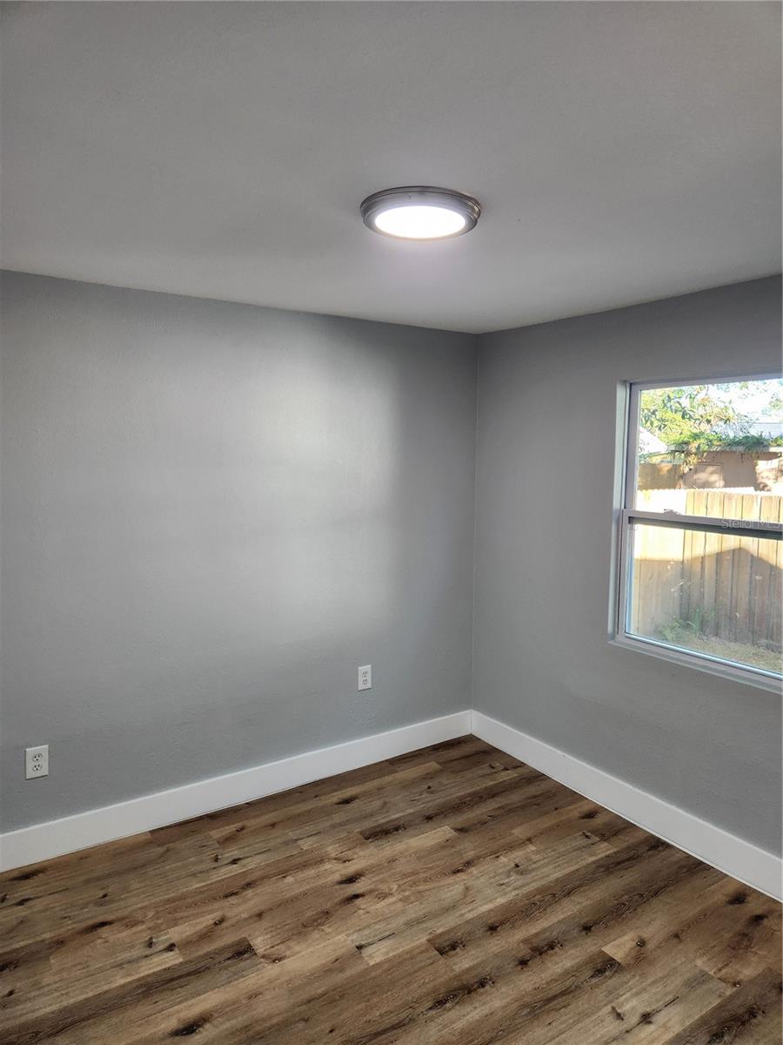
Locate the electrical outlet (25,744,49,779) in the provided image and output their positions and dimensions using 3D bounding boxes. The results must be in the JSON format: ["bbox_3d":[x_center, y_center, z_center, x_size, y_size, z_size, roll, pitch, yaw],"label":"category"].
[{"bbox_3d":[-1.406,0.948,2.752,0.079,0.121,0.008,-4,8,-34],"label":"electrical outlet"}]

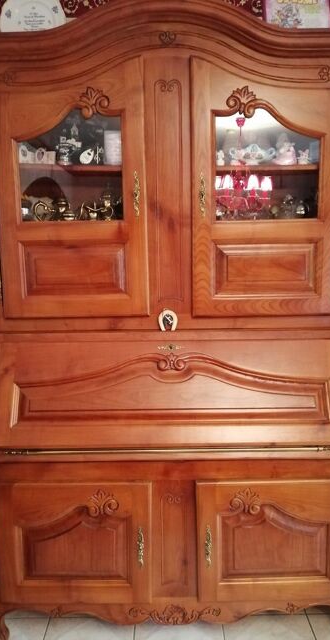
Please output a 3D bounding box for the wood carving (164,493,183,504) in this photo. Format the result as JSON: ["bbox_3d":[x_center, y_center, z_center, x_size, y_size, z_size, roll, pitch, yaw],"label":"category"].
[{"bbox_3d":[0.030,0.631,1.700,0.071,0.045,0.014,-1,8,1],"label":"wood carving"}]

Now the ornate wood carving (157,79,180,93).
[{"bbox_3d":[0.012,-0.808,1.657,0.076,0.046,0.014,-1,8,1],"label":"ornate wood carving"}]

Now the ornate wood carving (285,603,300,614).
[{"bbox_3d":[0.461,1.044,1.739,0.051,0.048,0.018,-1,8,1],"label":"ornate wood carving"}]

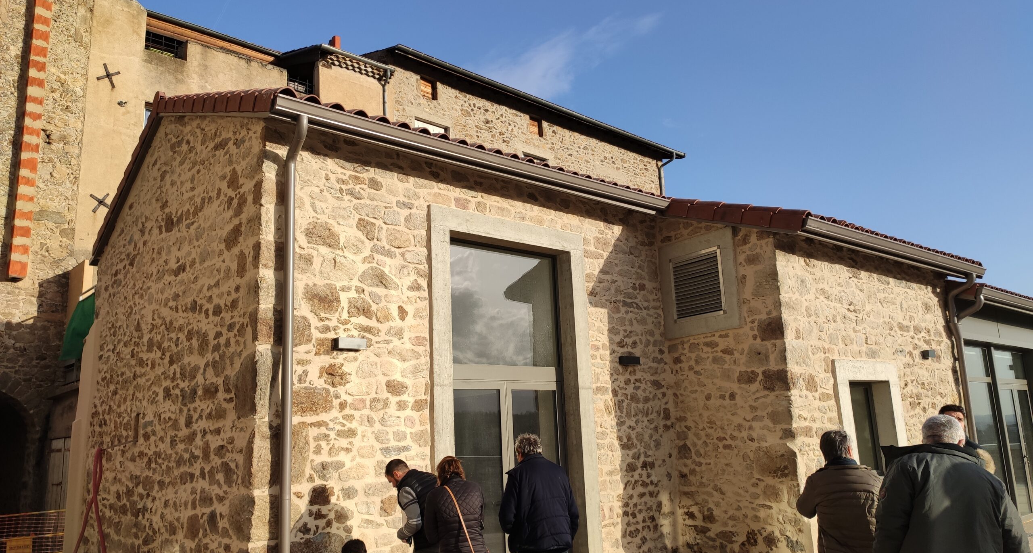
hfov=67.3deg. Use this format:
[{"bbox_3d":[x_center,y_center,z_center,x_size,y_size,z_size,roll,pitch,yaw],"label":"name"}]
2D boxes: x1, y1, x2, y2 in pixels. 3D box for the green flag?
[{"bbox_3d":[-7.556,0.867,13.341,0.450,1.200,0.950,8,-16,-40],"label":"green flag"}]

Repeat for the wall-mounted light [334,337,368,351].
[{"bbox_3d":[-1.502,0.620,7.004,0.276,0.091,0.121,8,-16,-40],"label":"wall-mounted light"}]

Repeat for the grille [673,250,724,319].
[{"bbox_3d":[2.317,0.115,9.946,0.071,0.860,0.759,8,-16,-40],"label":"grille"}]

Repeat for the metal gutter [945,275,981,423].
[{"bbox_3d":[7.097,1.932,11.802,0.263,3.887,0.486,8,-16,-40],"label":"metal gutter"}]

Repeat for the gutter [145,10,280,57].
[{"bbox_3d":[-6.735,-5.399,17.480,3.017,0.152,0.152,8,-16,-40],"label":"gutter"}]

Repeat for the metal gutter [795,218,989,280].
[{"bbox_3d":[5.341,-0.316,10.574,5.507,0.157,0.142,8,-16,-40],"label":"metal gutter"}]

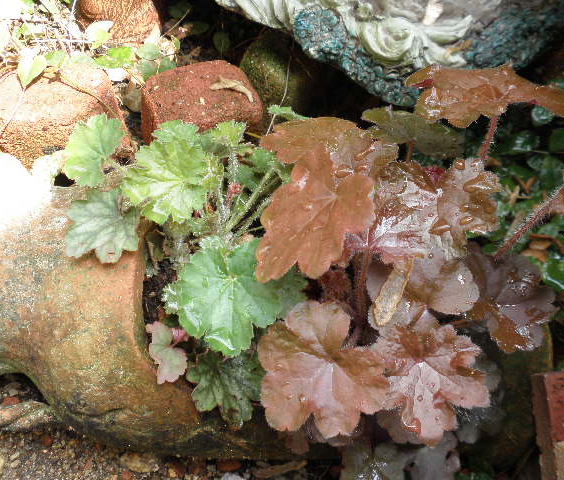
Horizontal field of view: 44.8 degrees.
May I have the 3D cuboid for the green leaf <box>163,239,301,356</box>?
[{"bbox_3d":[-0.044,0.050,0.600,0.118,0.028,0.112,-4,69,5],"label":"green leaf"}]

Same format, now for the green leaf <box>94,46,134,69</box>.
[{"bbox_3d":[-0.213,-0.232,0.870,0.050,0.012,0.034,-4,53,-3],"label":"green leaf"}]

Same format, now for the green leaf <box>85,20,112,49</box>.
[{"bbox_3d":[-0.252,-0.282,0.940,0.034,0.013,0.042,17,55,12],"label":"green leaf"}]

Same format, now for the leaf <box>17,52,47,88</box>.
[{"bbox_3d":[-0.272,-0.181,0.730,0.032,0.012,0.049,15,63,5],"label":"leaf"}]

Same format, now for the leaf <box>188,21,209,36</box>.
[{"bbox_3d":[-0.100,-0.254,0.820,0.024,0.007,0.025,3,66,1],"label":"leaf"}]

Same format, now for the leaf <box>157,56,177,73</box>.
[{"bbox_3d":[-0.128,-0.195,0.760,0.022,0.008,0.021,-18,64,-16],"label":"leaf"}]

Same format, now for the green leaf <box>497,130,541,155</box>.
[{"bbox_3d":[0.241,-0.100,0.700,0.049,0.010,0.029,-9,57,-6],"label":"green leaf"}]

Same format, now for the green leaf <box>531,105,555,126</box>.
[{"bbox_3d":[0.369,-0.177,0.970,0.034,0.011,0.035,0,53,0],"label":"green leaf"}]

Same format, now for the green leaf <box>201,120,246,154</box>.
[{"bbox_3d":[-0.051,-0.092,0.601,0.030,0.016,0.048,26,56,16],"label":"green leaf"}]

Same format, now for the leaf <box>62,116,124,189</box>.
[{"bbox_3d":[-0.203,-0.096,0.735,0.073,0.018,0.073,28,67,21],"label":"leaf"}]

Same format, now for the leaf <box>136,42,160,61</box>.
[{"bbox_3d":[-0.179,-0.254,0.920,0.033,0.010,0.028,4,53,3],"label":"leaf"}]

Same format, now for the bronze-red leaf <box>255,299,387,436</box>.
[{"bbox_3d":[0.033,0.104,0.550,0.107,0.027,0.114,-3,72,2],"label":"bronze-red leaf"}]

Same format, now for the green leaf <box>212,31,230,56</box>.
[{"bbox_3d":[-0.080,-0.259,0.900,0.023,0.008,0.034,0,70,0],"label":"green leaf"}]

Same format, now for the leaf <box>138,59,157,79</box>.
[{"bbox_3d":[-0.150,-0.188,0.751,0.025,0.008,0.032,22,65,18],"label":"leaf"}]

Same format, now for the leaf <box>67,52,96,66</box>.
[{"bbox_3d":[-0.255,-0.230,0.870,0.038,0.010,0.026,7,53,5],"label":"leaf"}]

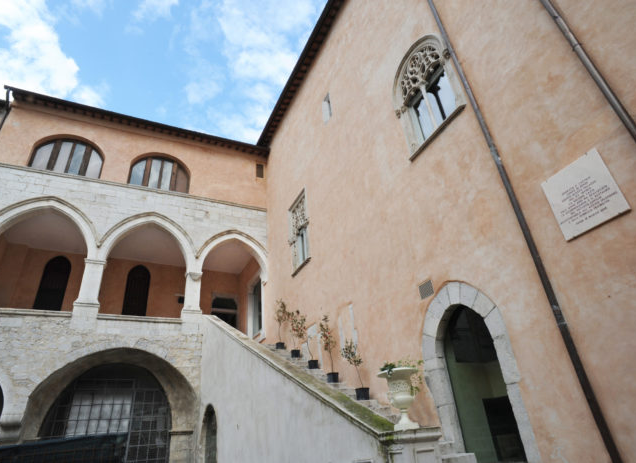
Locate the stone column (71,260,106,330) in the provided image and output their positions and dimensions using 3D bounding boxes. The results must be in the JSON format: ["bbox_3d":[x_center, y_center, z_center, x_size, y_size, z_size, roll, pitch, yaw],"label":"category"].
[{"bbox_3d":[-7.148,1.999,12.083,0.684,2.259,0.585,9,-32,-24],"label":"stone column"}]

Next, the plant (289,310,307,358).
[{"bbox_3d":[-0.568,2.933,11.109,0.436,1.370,0.456,-4,-30,-2],"label":"plant"}]

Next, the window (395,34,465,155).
[{"bbox_3d":[2.001,-2.681,7.487,0.248,2.205,1.485,9,-32,-24],"label":"window"}]

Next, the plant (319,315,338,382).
[{"bbox_3d":[0.261,2.744,9.104,0.301,1.575,0.315,9,-33,-24],"label":"plant"}]

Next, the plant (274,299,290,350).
[{"bbox_3d":[-1.135,2.826,12.124,0.495,1.575,0.513,-4,-29,-2],"label":"plant"}]

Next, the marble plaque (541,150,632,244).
[{"bbox_3d":[3.032,-0.416,4.460,0.029,0.824,0.711,9,-32,-24],"label":"marble plaque"}]

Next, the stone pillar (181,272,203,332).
[{"bbox_3d":[-4.284,2.342,13.209,0.621,1.771,0.598,9,-33,-24],"label":"stone pillar"}]

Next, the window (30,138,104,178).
[{"bbox_3d":[-8.835,-2.647,13.782,2.124,1.575,0.180,9,-32,-24],"label":"window"}]

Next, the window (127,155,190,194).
[{"bbox_3d":[-6.066,-2.240,15.006,2.139,1.656,0.230,9,-33,-24],"label":"window"}]

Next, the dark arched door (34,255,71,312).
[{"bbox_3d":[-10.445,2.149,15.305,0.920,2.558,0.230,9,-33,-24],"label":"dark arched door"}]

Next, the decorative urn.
[{"bbox_3d":[0.860,1.708,3.938,0.414,0.544,0.414,-4,-29,-2],"label":"decorative urn"}]

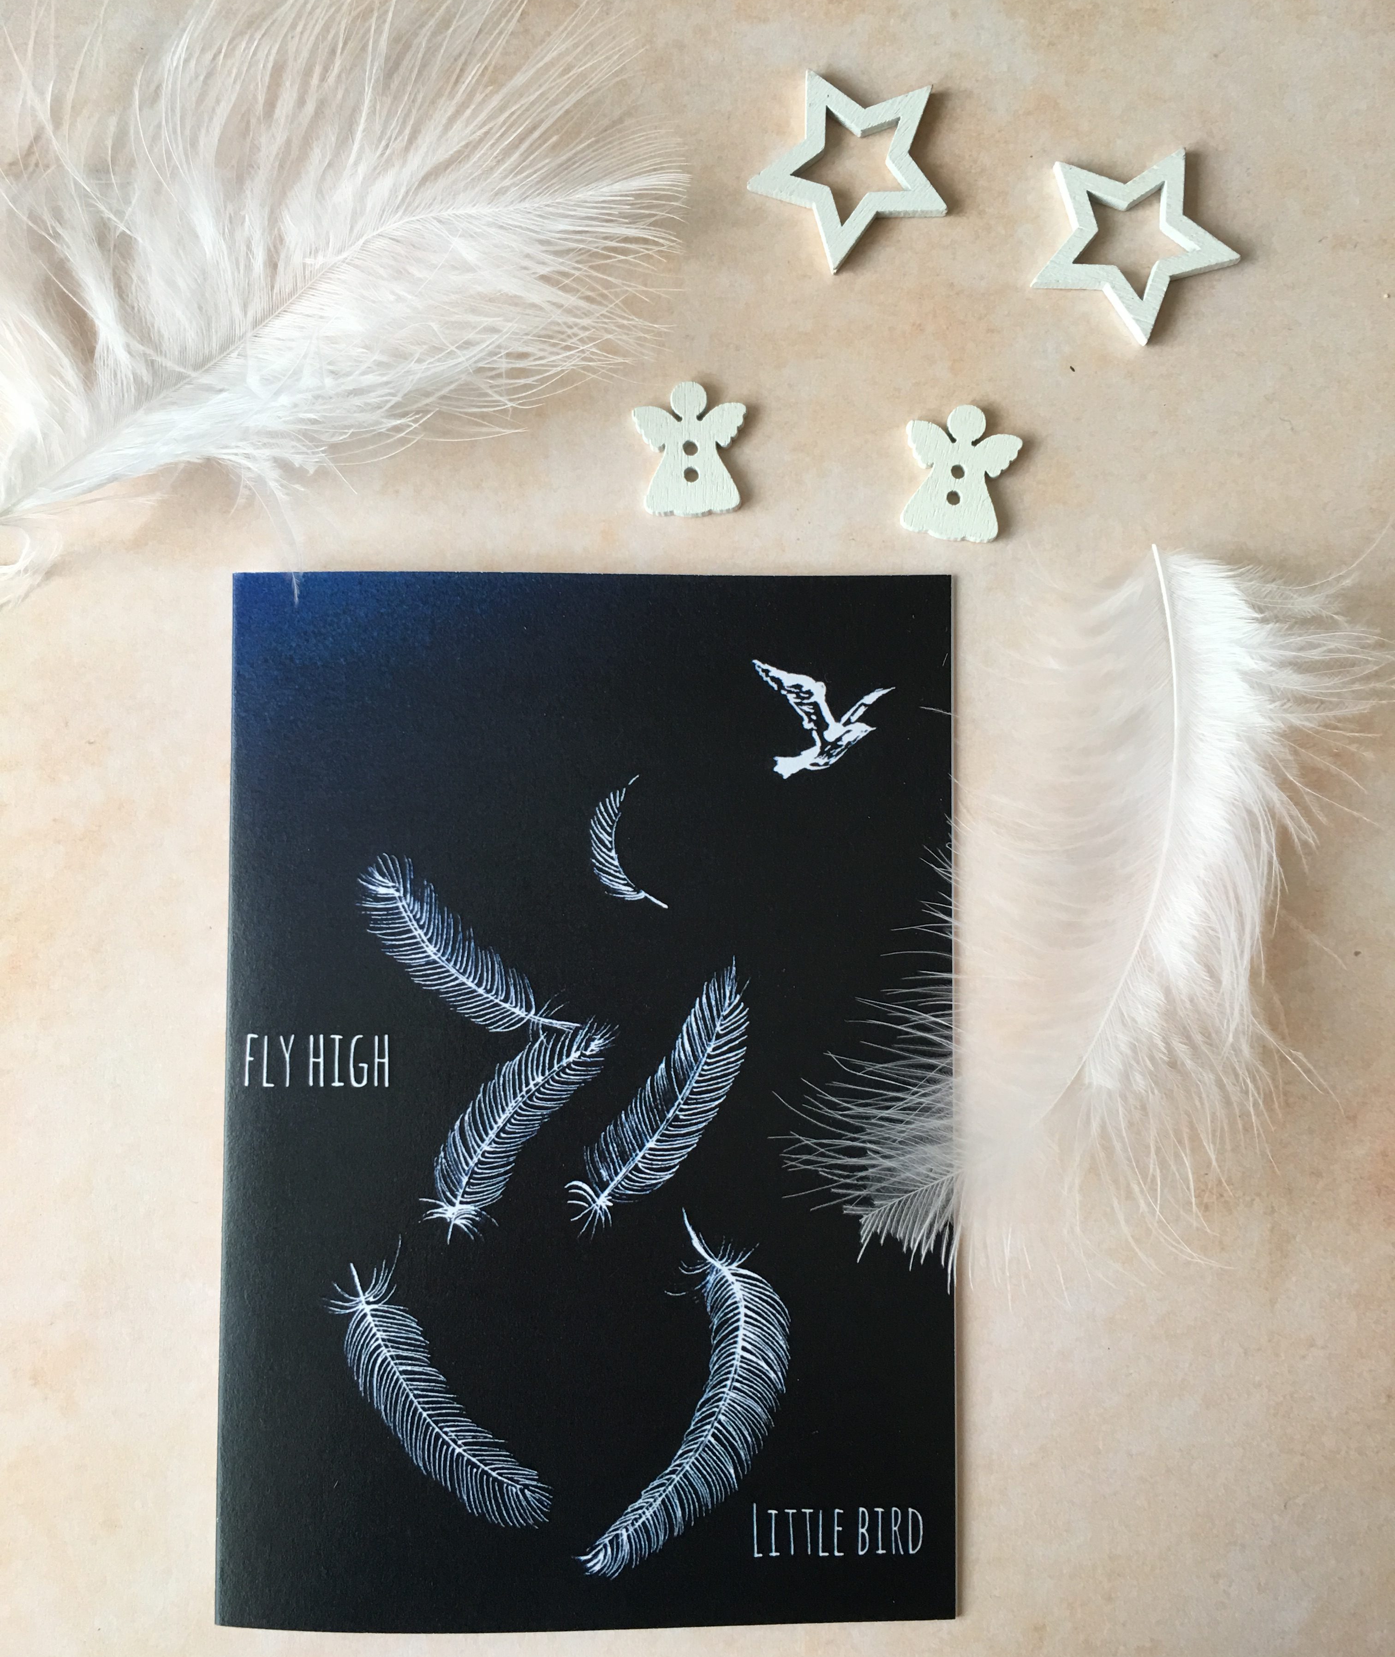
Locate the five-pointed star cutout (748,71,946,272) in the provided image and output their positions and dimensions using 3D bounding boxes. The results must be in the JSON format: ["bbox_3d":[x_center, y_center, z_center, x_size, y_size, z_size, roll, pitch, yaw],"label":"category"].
[{"bbox_3d":[0.023,-0.101,0.235,0.032,0.002,0.029,-26,88,-2],"label":"five-pointed star cutout"}]

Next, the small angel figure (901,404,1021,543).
[{"bbox_3d":[0.039,-0.053,0.233,0.017,0.002,0.020,10,87,0],"label":"small angel figure"}]

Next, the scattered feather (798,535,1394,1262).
[{"bbox_3d":[0.058,0.013,0.222,0.064,0.018,0.106,20,87,0],"label":"scattered feather"}]

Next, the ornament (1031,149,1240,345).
[{"bbox_3d":[0.066,-0.089,0.235,0.031,0.002,0.030,30,87,1],"label":"ornament"}]

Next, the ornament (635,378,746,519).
[{"bbox_3d":[-0.001,-0.057,0.233,0.017,0.002,0.020,-4,87,-1],"label":"ornament"}]

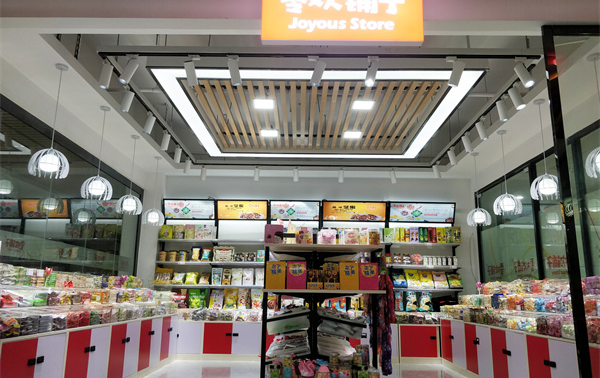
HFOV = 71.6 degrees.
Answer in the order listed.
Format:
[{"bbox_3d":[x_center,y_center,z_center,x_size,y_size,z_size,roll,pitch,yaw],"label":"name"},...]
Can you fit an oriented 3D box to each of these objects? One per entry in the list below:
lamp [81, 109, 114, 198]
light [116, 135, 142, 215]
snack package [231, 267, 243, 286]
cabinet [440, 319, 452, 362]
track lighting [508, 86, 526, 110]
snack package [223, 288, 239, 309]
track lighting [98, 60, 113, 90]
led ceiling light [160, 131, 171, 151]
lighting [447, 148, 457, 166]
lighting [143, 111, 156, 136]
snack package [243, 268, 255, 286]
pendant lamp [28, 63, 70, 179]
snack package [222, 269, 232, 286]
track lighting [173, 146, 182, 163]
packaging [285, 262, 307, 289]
[{"bbox_3d":[-2.341,-0.428,4.854,0.366,1.129,0.366,1,-14,1],"label":"lamp"},{"bbox_3d":[-2.216,-0.187,5.490,0.355,1.049,0.355,1,-14,1],"label":"light"},{"bbox_3d":[-1.043,1.451,6.862,0.172,0.266,0.080,1,-17,1],"label":"snack package"},{"bbox_3d":[2.307,2.204,6.062,0.330,0.572,0.472,1,-14,1],"label":"cabinet"},{"bbox_3d":[2.219,-0.931,4.252,0.092,0.234,0.092,-23,-23,26],"label":"track lighting"},{"bbox_3d":[-1.106,1.778,6.712,0.240,0.329,0.080,1,-24,1],"label":"snack package"},{"bbox_3d":[-1.824,-1.068,3.920,0.092,0.234,0.092,2,-11,39],"label":"track lighting"},{"bbox_3d":[-1.809,-0.638,5.633,0.092,0.234,0.092,-2,-24,11],"label":"led ceiling light"},{"bbox_3d":[2.231,-0.461,6.085,0.100,0.250,0.110,-8,-14,-1],"label":"lighting"},{"bbox_3d":[-1.833,-0.809,5.076,0.145,0.277,0.110,-2,-14,11],"label":"lighting"},{"bbox_3d":[-0.887,1.535,7.254,0.184,0.282,0.085,1,-14,1],"label":"snack package"},{"bbox_3d":[-2.209,-0.616,3.744,0.360,1.063,0.360,1,-14,1],"label":"pendant lamp"},{"bbox_3d":[-1.260,1.534,7.213,0.159,0.279,0.080,1,-14,1],"label":"snack package"},{"bbox_3d":[-1.806,-0.501,6.173,0.092,0.234,0.092,-16,-22,37],"label":"track lighting"},{"bbox_3d":[-0.020,0.613,2.945,0.135,0.188,0.095,1,-14,1],"label":"packaging"}]

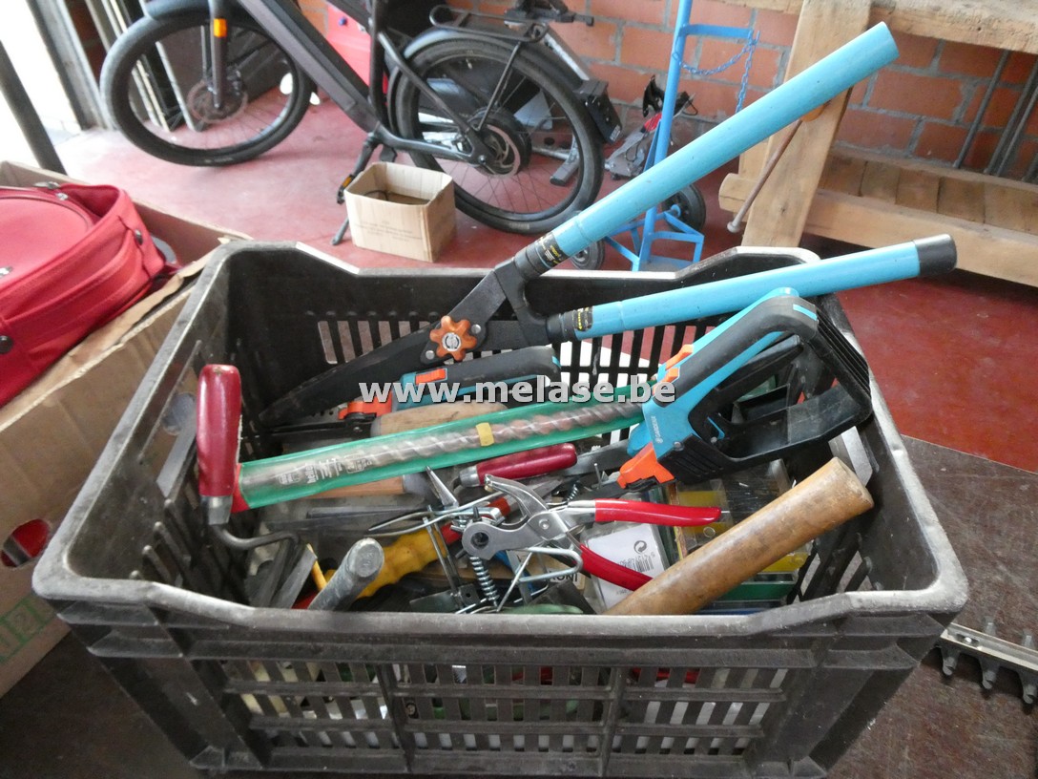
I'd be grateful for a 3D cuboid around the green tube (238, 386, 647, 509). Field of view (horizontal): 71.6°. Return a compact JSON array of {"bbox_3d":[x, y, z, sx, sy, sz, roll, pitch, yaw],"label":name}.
[{"bbox_3d":[-0.037,0.045,0.663,0.453,0.033,0.038,-11,77,-3],"label":"green tube"}]

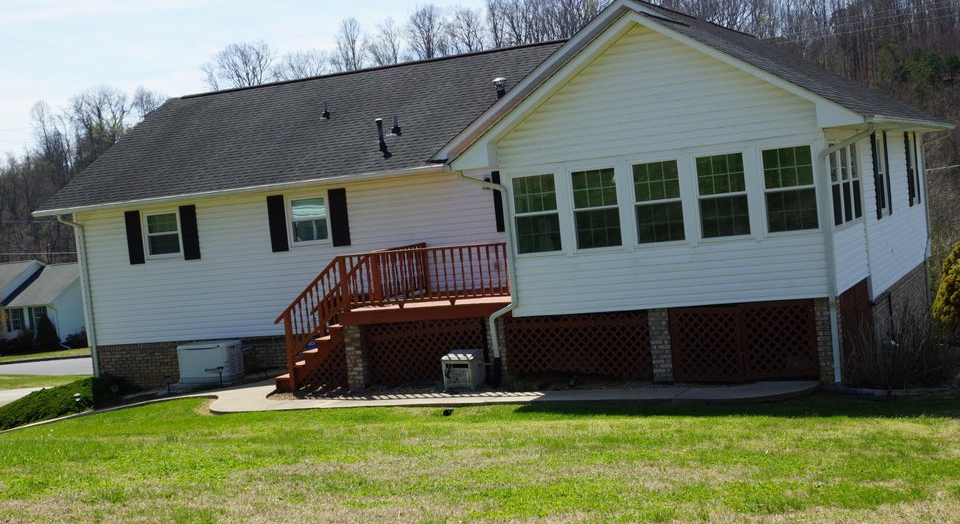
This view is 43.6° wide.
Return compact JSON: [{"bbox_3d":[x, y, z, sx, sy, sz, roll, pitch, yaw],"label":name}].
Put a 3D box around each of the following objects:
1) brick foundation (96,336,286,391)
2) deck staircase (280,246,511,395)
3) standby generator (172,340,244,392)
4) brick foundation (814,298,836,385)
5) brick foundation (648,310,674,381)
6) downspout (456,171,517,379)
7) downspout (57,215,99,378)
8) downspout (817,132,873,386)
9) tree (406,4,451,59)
[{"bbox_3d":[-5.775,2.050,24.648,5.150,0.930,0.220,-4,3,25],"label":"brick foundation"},{"bbox_3d":[-0.953,0.822,20.646,4.520,2.190,2.800,-4,3,25],"label":"deck staircase"},{"bbox_3d":[-5.275,1.945,23.475,1.200,0.750,0.630,-4,3,25],"label":"standby generator"},{"bbox_3d":[4.864,1.064,16.633,0.310,1.170,0.300,-4,3,25],"label":"brick foundation"},{"bbox_3d":[2.713,1.202,17.636,0.305,1.050,0.300,-4,3,25],"label":"brick foundation"},{"bbox_3d":[0.180,0.205,18.437,0.780,3.260,0.190,-4,3,25],"label":"downspout"},{"bbox_3d":[-8.504,0.782,25.331,0.160,3.590,0.600,-4,3,25],"label":"downspout"},{"bbox_3d":[5.020,-0.072,16.173,0.820,3.460,0.170,-4,3,25],"label":"downspout"},{"bbox_3d":[-5.471,-22.589,130.000,4.800,11.000,4.800,-4,3,25],"label":"tree"}]

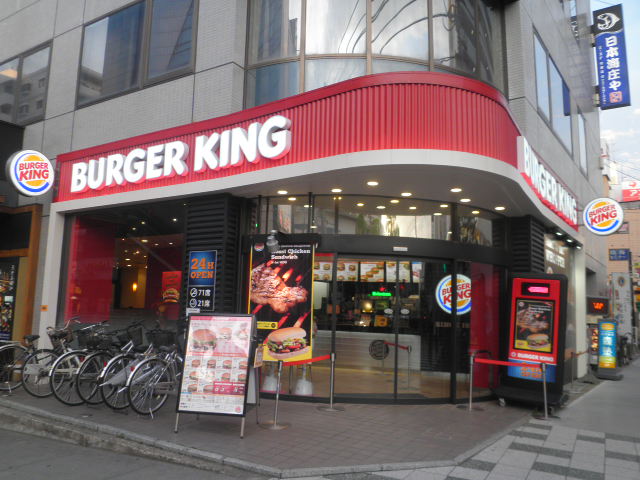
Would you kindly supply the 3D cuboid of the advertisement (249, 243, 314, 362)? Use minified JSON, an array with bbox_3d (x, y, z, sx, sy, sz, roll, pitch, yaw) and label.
[{"bbox_3d":[-0.600,0.934,7.380,0.940,1.800,0.040,0,-9,7],"label":"advertisement"}]

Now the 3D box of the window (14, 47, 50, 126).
[{"bbox_3d":[-6.516,-3.500,10.943,1.140,1.690,0.080,-4,-10,30],"label":"window"}]

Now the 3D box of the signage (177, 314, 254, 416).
[{"bbox_3d":[-1.155,1.398,5.428,0.800,1.090,0.220,-1,-8,12],"label":"signage"}]

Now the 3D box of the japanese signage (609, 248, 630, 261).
[{"bbox_3d":[12.461,0.603,20.000,0.900,0.520,0.120,-5,-10,35],"label":"japanese signage"}]

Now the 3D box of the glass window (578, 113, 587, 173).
[{"bbox_3d":[7.319,-2.665,13.367,0.120,1.720,1.080,-5,-10,37],"label":"glass window"}]

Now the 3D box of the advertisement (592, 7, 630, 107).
[{"bbox_3d":[10.422,-6.480,17.159,0.920,3.850,0.220,-6,-11,37],"label":"advertisement"}]

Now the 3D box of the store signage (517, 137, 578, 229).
[{"bbox_3d":[4.663,-0.995,9.666,0.160,0.640,4.530,-5,-10,37],"label":"store signage"}]

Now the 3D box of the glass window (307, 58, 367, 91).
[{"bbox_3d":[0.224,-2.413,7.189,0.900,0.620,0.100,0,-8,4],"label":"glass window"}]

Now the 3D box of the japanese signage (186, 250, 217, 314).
[{"bbox_3d":[-1.922,0.660,7.807,0.580,0.940,0.030,-4,-10,30],"label":"japanese signage"}]

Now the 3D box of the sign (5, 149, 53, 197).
[{"bbox_3d":[-5.729,-1.308,9.502,0.160,0.880,0.880,-4,-10,30],"label":"sign"}]

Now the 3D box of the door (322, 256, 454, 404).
[{"bbox_3d":[1.056,1.348,7.305,1.880,2.120,0.220,2,-8,-4],"label":"door"}]

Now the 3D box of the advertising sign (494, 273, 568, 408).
[{"bbox_3d":[3.217,1.509,7.258,0.800,1.920,0.450,0,-12,33],"label":"advertising sign"}]

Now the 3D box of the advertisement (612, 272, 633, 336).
[{"bbox_3d":[10.023,2.146,15.929,0.620,2.200,0.120,-6,-11,37],"label":"advertisement"}]

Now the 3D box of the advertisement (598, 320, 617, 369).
[{"bbox_3d":[6.501,2.362,10.856,0.400,1.120,0.140,-6,-11,37],"label":"advertisement"}]

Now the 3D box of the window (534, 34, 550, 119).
[{"bbox_3d":[4.776,-3.439,10.295,0.080,1.630,1.090,-6,-11,37],"label":"window"}]

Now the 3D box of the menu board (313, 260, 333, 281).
[{"bbox_3d":[0.071,0.808,12.210,0.570,0.480,0.080,0,-8,6],"label":"menu board"}]

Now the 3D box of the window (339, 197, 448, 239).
[{"bbox_3d":[1.201,-0.340,7.708,1.850,0.660,0.150,2,-9,-9],"label":"window"}]

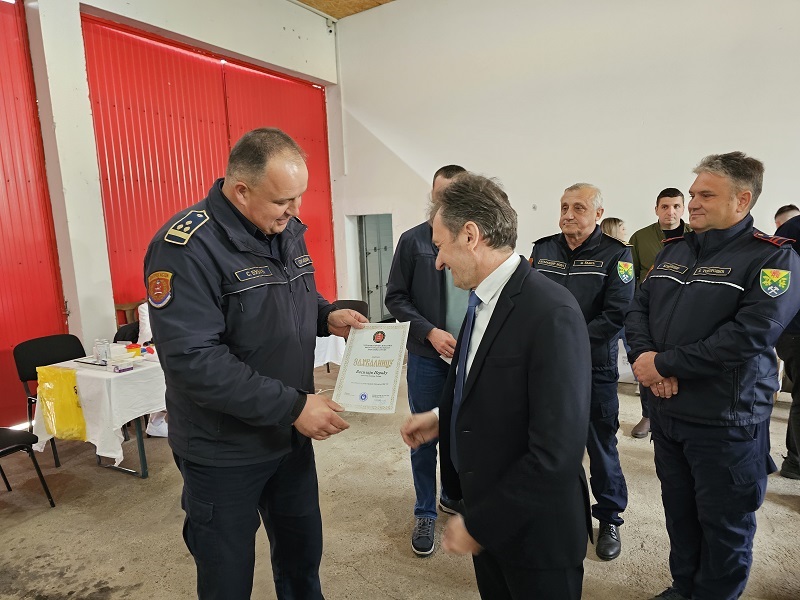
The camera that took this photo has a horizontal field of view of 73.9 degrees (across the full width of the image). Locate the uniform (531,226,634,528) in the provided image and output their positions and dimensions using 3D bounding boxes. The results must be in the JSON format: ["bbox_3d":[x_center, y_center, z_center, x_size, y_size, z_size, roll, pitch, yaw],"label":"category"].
[{"bbox_3d":[0.882,0.391,2.562,0.570,1.460,0.360,4,10,37],"label":"uniform"}]

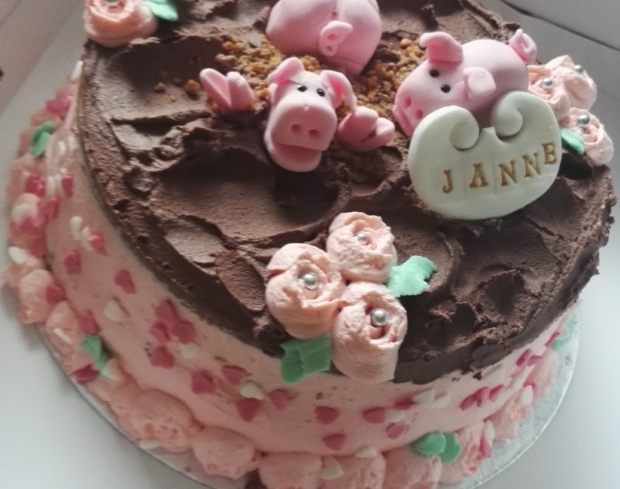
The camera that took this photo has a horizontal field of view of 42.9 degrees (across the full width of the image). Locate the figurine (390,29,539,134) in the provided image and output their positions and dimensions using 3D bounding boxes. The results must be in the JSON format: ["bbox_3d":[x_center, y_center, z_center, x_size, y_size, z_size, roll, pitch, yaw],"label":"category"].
[{"bbox_3d":[0.064,-0.065,0.320,0.071,0.033,0.039,-29,71,-30],"label":"figurine"}]

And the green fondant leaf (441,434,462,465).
[{"bbox_3d":[0.054,0.078,0.302,0.011,0.009,0.009,-17,67,-23],"label":"green fondant leaf"}]

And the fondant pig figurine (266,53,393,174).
[{"bbox_3d":[0.007,-0.046,0.276,0.045,0.027,0.038,10,59,-10],"label":"fondant pig figurine"}]

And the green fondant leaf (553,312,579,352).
[{"bbox_3d":[0.111,0.038,0.342,0.008,0.010,0.019,27,58,1],"label":"green fondant leaf"}]

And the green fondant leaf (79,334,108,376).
[{"bbox_3d":[-0.079,0.040,0.288,0.006,0.010,0.018,-31,73,-28],"label":"green fondant leaf"}]

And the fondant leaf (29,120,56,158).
[{"bbox_3d":[-0.111,-0.043,0.326,0.007,0.010,0.017,14,58,-7],"label":"fondant leaf"}]

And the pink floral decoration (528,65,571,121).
[{"bbox_3d":[0.101,-0.064,0.338,0.023,0.021,0.023,36,56,7],"label":"pink floral decoration"}]

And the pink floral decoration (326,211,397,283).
[{"bbox_3d":[0.017,0.001,0.271,0.024,0.024,0.024,8,57,-13],"label":"pink floral decoration"}]

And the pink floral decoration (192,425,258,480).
[{"bbox_3d":[-0.031,0.076,0.287,0.024,0.019,0.018,25,58,-1],"label":"pink floral decoration"}]

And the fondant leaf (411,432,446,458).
[{"bbox_3d":[0.045,0.076,0.302,0.015,0.007,0.010,7,58,-13],"label":"fondant leaf"}]

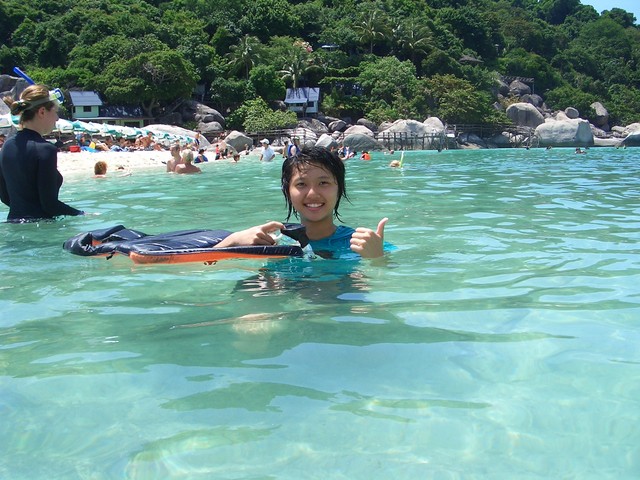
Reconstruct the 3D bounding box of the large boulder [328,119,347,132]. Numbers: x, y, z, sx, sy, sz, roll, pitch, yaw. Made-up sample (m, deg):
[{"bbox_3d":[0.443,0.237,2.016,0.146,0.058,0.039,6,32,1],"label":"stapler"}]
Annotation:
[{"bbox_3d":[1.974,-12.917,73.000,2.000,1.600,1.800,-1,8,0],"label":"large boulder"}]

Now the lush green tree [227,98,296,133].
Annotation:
[{"bbox_3d":[-6.690,-14.352,74.000,8.000,4.120,6.500,-1,8,0],"label":"lush green tree"}]

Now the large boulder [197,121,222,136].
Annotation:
[{"bbox_3d":[-12.636,-12.694,74.000,2.970,1.940,2.380,-2,8,-9],"label":"large boulder"}]

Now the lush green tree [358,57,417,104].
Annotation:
[{"bbox_3d":[9.179,-21.351,88.000,8.430,7.210,7.590,0,8,6],"label":"lush green tree"}]

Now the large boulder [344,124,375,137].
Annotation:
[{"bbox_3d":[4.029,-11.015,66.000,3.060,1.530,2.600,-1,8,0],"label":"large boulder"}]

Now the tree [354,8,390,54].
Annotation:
[{"bbox_3d":[9.411,-37.107,116.000,6.450,8.780,6.450,0,8,5],"label":"tree"}]

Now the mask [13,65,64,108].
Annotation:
[{"bbox_3d":[-1.414,-0.766,3.250,0.250,0.220,0.190,-19,14,-20],"label":"mask"}]

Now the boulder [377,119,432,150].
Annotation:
[{"bbox_3d":[9.663,-12.065,74.000,6.400,3.660,5.000,-1,8,0],"label":"boulder"}]

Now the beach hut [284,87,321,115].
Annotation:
[{"bbox_3d":[-2.272,-18.108,84.000,4.600,3.700,4.400,1,8,10],"label":"beach hut"}]

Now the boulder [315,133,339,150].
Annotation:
[{"bbox_3d":[0.643,-9.692,64.000,2.370,1.880,2.020,0,8,1],"label":"boulder"}]

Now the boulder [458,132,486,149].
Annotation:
[{"bbox_3d":[18.853,-12.301,80.000,3.460,1.980,2.770,2,8,13],"label":"boulder"}]

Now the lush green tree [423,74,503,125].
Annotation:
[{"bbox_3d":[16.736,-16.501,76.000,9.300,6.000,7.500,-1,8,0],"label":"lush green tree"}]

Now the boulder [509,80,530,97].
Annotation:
[{"bbox_3d":[30.213,-22.868,98.000,3.330,2.570,2.830,2,9,17],"label":"boulder"}]

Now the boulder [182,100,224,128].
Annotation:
[{"bbox_3d":[-12.242,-13.293,68.000,4.300,2.700,3.400,-1,8,0],"label":"boulder"}]

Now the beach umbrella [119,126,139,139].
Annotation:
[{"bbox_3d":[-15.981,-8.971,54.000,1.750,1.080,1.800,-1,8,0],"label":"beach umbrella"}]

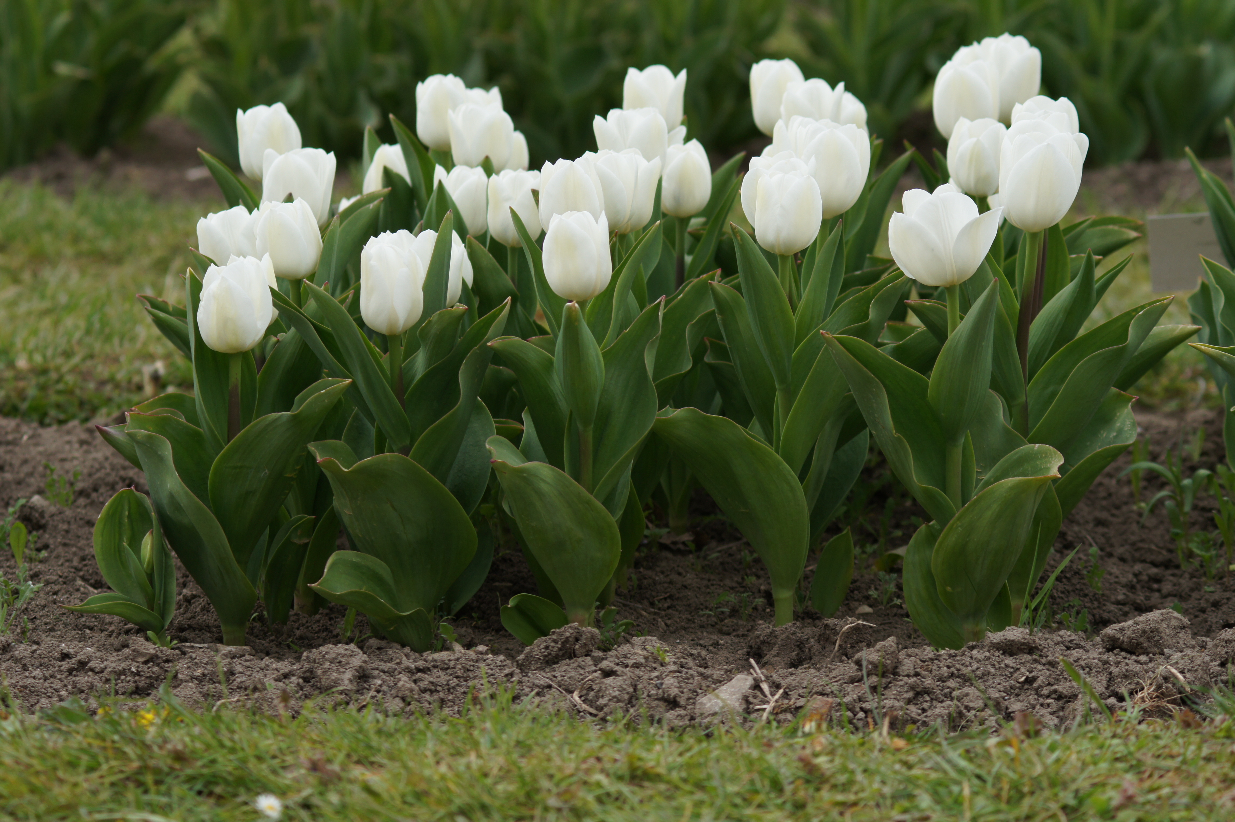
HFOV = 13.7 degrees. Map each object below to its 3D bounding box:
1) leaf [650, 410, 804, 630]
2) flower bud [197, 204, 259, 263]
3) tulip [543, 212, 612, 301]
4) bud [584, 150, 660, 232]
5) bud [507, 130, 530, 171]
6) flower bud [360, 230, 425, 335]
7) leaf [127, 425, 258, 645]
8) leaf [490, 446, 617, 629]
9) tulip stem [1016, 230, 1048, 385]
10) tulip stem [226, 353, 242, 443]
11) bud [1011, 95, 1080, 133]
[{"bbox_3d":[0.091,0.086,4.180,0.127,0.173,0.065,0,10,0],"label":"leaf"},{"bbox_3d":[-0.335,-0.146,4.450,0.058,0.067,0.058,0,12,0],"label":"flower bud"},{"bbox_3d":[-0.029,-0.113,3.750,0.050,0.065,0.048,0,12,0],"label":"tulip"},{"bbox_3d":[0.004,-0.172,4.020,0.060,0.066,0.058,0,12,0],"label":"bud"},{"bbox_3d":[-0.091,-0.206,4.250,0.037,0.054,0.036,0,12,0],"label":"bud"},{"bbox_3d":[-0.163,-0.093,3.720,0.047,0.075,0.045,0,12,0],"label":"flower bud"},{"bbox_3d":[-0.318,0.095,3.852,0.054,0.173,0.055,-23,12,5],"label":"leaf"},{"bbox_3d":[-0.050,0.096,4.090,0.086,0.147,0.060,-18,11,4],"label":"leaf"},{"bbox_3d":[0.312,-0.077,3.901,0.014,0.120,0.013,4,13,-1],"label":"tulip stem"},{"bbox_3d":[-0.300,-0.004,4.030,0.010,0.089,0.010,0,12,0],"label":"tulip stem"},{"bbox_3d":[0.336,-0.213,4.050,0.054,0.070,0.054,0,16,0],"label":"bud"}]

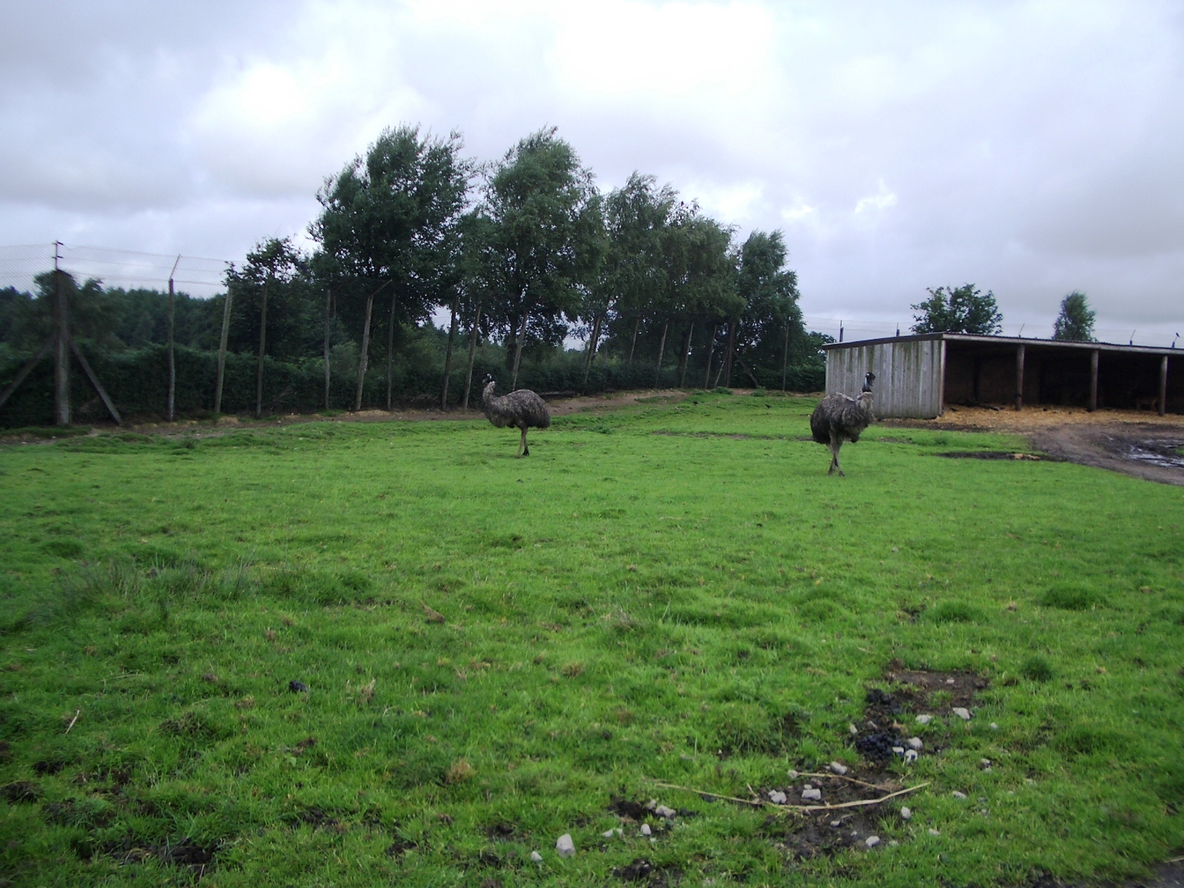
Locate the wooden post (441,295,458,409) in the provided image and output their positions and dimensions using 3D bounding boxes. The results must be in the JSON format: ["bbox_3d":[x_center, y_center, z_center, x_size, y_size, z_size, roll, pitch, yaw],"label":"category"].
[{"bbox_3d":[-4.500,-2.863,38.000,0.150,3.598,0.150,8,5,37],"label":"wooden post"}]

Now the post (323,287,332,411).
[{"bbox_3d":[-7.845,-2.812,35.500,0.130,3.676,0.130,4,5,37],"label":"post"}]

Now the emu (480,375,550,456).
[{"bbox_3d":[-1.259,-0.471,20.000,1.160,1.360,0.500,0,4,-13],"label":"emu"}]

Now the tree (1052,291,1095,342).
[{"bbox_3d":[36.122,-7.812,90.263,3.500,7.415,3.500,1,4,0],"label":"tree"}]

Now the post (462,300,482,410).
[{"bbox_3d":[-3.672,-2.717,36.830,0.170,3.368,0.170,7,6,-6],"label":"post"}]

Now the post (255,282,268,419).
[{"bbox_3d":[-7.937,-2.268,28.832,0.130,3.309,0.130,3,6,-16],"label":"post"}]

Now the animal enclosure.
[{"bbox_3d":[14.800,-2.356,41.852,12.688,2.551,5.260,-1,5,-31],"label":"animal enclosure"}]

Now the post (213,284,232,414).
[{"bbox_3d":[-10.001,-2.555,32.500,0.150,3.544,0.150,8,5,37],"label":"post"}]

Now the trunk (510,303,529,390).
[{"bbox_3d":[-2.528,-3.149,42.328,0.190,3.439,0.190,9,6,-4],"label":"trunk"}]

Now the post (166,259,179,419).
[{"bbox_3d":[-10.489,-2.643,30.000,0.320,4.149,0.150,3,5,37],"label":"post"}]

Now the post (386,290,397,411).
[{"bbox_3d":[-6.197,-2.887,37.000,0.130,3.750,0.130,6,5,37],"label":"post"}]

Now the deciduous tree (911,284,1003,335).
[{"bbox_3d":[19.740,-5.736,65.194,5.100,5.869,5.000,0,4,0],"label":"deciduous tree"}]

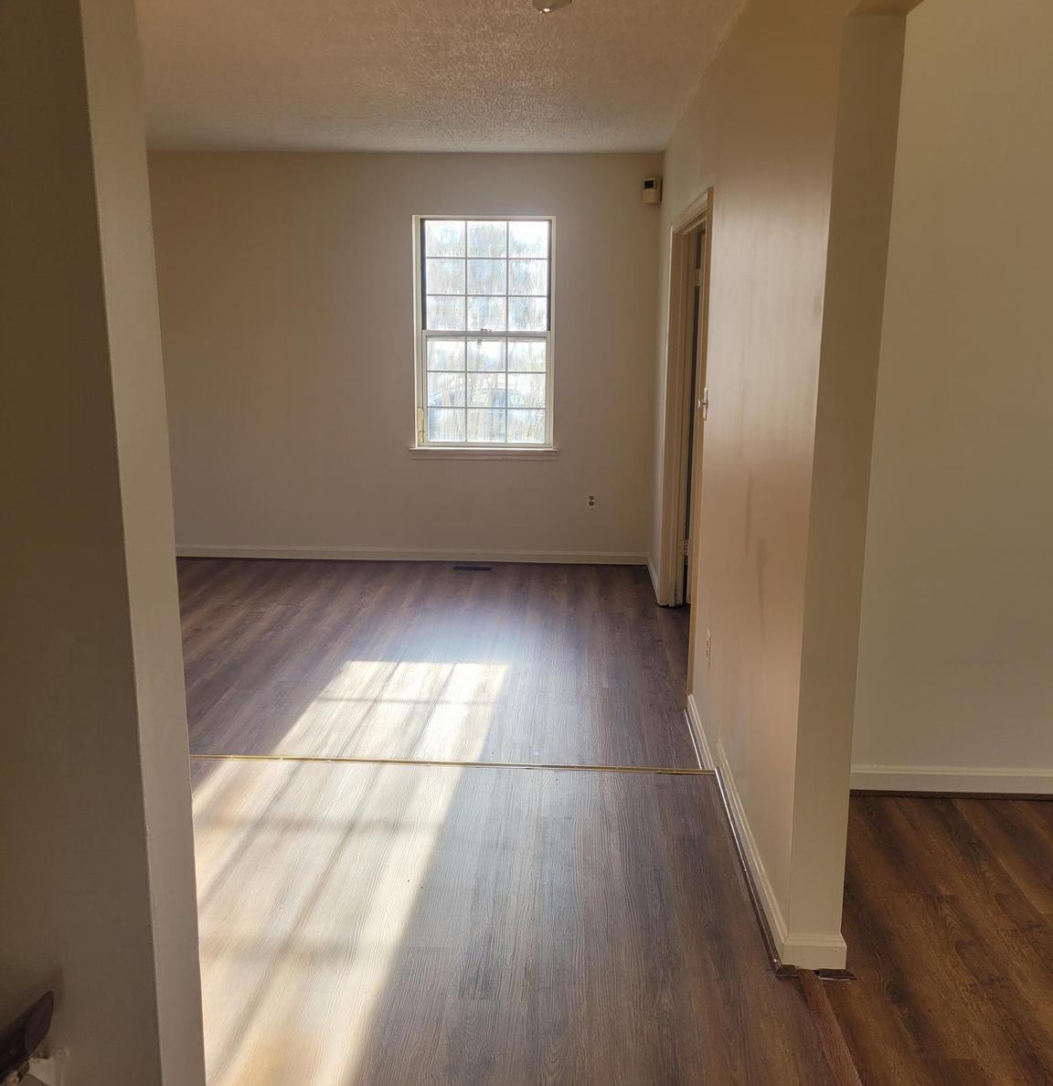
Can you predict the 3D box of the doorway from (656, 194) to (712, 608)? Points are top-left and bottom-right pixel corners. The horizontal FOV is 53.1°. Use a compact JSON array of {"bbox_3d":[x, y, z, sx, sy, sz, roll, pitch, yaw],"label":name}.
[{"bbox_3d":[0.786,-0.473,4.917,0.140,2.067,1.669,1,12,2],"label":"doorway"}]

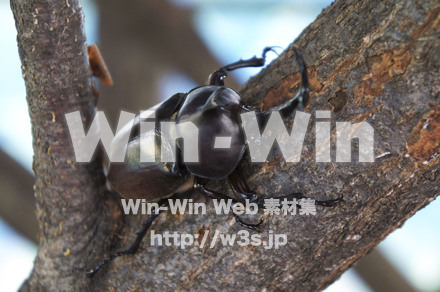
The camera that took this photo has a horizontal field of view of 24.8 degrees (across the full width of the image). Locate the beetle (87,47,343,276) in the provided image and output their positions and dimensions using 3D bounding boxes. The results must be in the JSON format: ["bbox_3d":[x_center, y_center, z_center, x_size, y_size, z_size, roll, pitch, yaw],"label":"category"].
[{"bbox_3d":[-0.008,-0.002,0.252,0.069,0.052,0.027,-21,-44,19],"label":"beetle"}]

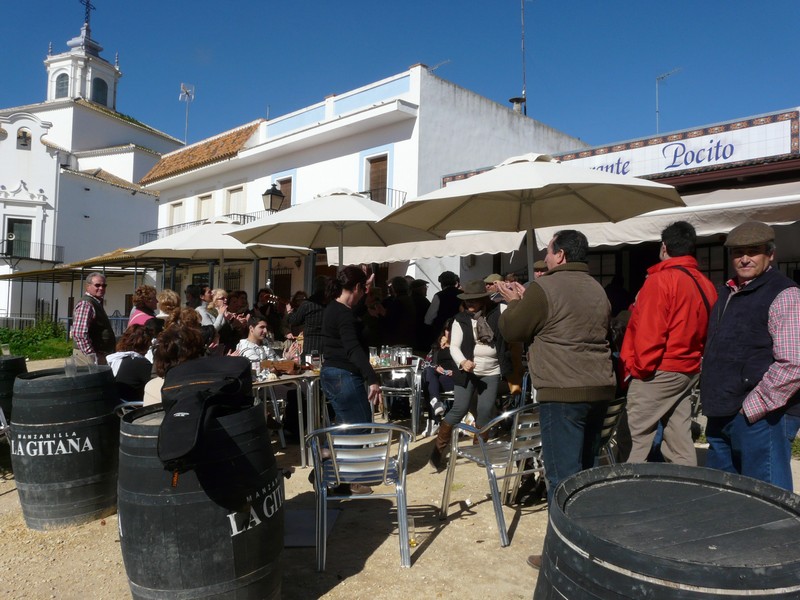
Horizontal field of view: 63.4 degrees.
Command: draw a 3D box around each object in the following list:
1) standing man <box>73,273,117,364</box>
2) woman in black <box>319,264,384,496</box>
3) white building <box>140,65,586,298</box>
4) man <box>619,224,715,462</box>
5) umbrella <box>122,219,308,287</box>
[{"bbox_3d":[-2.880,0.600,6.100,0.420,1.720,0.520,0,-3,18],"label":"standing man"},{"bbox_3d":[-0.365,0.575,4.680,0.480,1.630,0.500,4,-4,-37],"label":"woman in black"},{"bbox_3d":[-1.327,-1.532,25.523,14.800,8.200,10.500,-2,-4,44],"label":"white building"},{"bbox_3d":[1.350,0.470,3.250,0.540,1.720,0.420,3,-4,-27],"label":"man"},{"bbox_3d":[-2.630,0.150,9.500,2.650,2.680,2.650,-1,-1,12],"label":"umbrella"}]

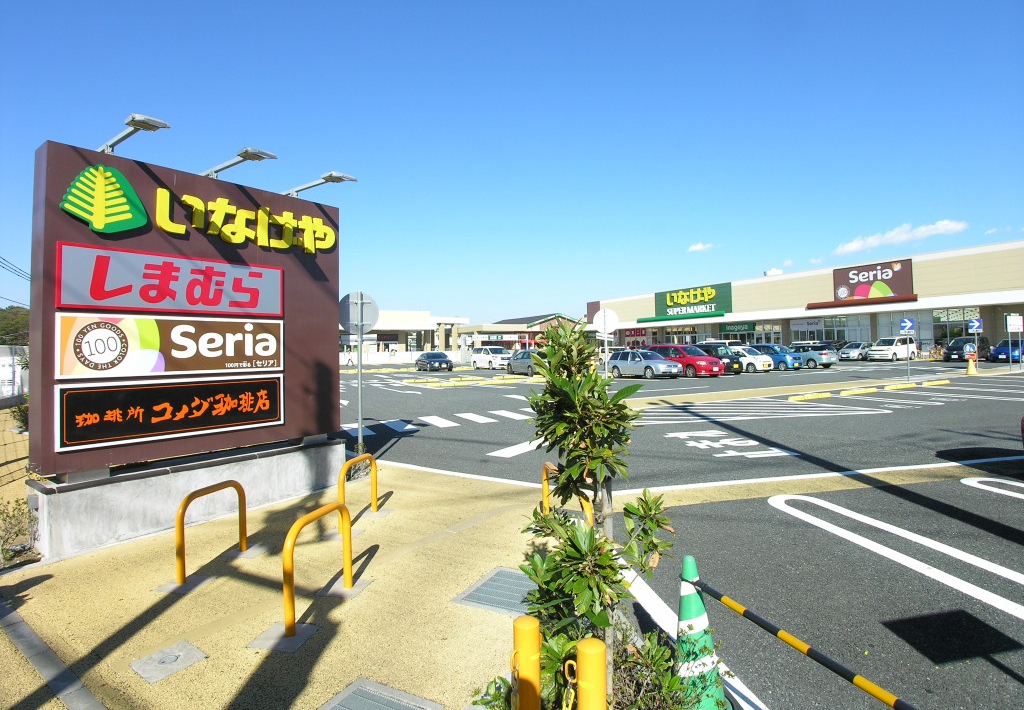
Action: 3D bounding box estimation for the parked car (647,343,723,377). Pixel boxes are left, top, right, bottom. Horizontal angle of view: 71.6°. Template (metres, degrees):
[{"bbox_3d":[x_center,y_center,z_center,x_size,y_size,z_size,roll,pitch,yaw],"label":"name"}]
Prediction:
[{"bbox_3d":[9.600,0.297,39.400,1.830,1.745,4.750,-1,1,-29],"label":"parked car"}]

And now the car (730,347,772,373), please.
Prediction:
[{"bbox_3d":[13.849,0.223,42.200,1.475,1.530,3.400,-1,1,-29],"label":"car"}]

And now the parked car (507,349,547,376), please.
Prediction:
[{"bbox_3d":[1.280,0.460,42.400,1.740,1.500,4.350,-1,0,-26],"label":"parked car"}]

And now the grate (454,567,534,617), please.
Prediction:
[{"bbox_3d":[-0.020,1.555,4.680,0.510,0.030,0.730,-1,0,26],"label":"grate"}]

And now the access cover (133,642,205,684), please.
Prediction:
[{"bbox_3d":[-1.778,1.591,3.680,0.300,0.030,0.330,0,1,33],"label":"access cover"}]

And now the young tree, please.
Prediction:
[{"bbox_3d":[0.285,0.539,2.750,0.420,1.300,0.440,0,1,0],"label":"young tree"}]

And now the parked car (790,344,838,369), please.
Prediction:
[{"bbox_3d":[20.100,0.110,49.200,1.720,1.590,4.600,-1,0,-31],"label":"parked car"}]

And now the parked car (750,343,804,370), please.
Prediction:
[{"bbox_3d":[17.350,0.160,46.700,1.475,1.600,3.400,-1,0,-30],"label":"parked car"}]

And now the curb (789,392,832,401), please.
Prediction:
[{"bbox_3d":[8.955,1.251,21.300,2.400,0.140,0.190,-1,1,-39],"label":"curb"}]

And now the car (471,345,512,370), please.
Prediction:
[{"bbox_3d":[-1.650,0.271,58.000,1.800,1.870,4.750,-1,1,-29],"label":"car"}]

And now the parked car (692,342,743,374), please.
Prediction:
[{"bbox_3d":[11.608,0.205,40.900,1.475,1.640,3.400,-1,1,-29],"label":"parked car"}]

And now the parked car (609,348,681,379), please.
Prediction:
[{"bbox_3d":[7.050,0.490,37.900,1.735,1.480,4.420,-1,0,-32],"label":"parked car"}]

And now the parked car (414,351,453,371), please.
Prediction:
[{"bbox_3d":[-6.100,0.530,55.800,1.800,1.430,4.600,-1,0,-23],"label":"parked car"}]

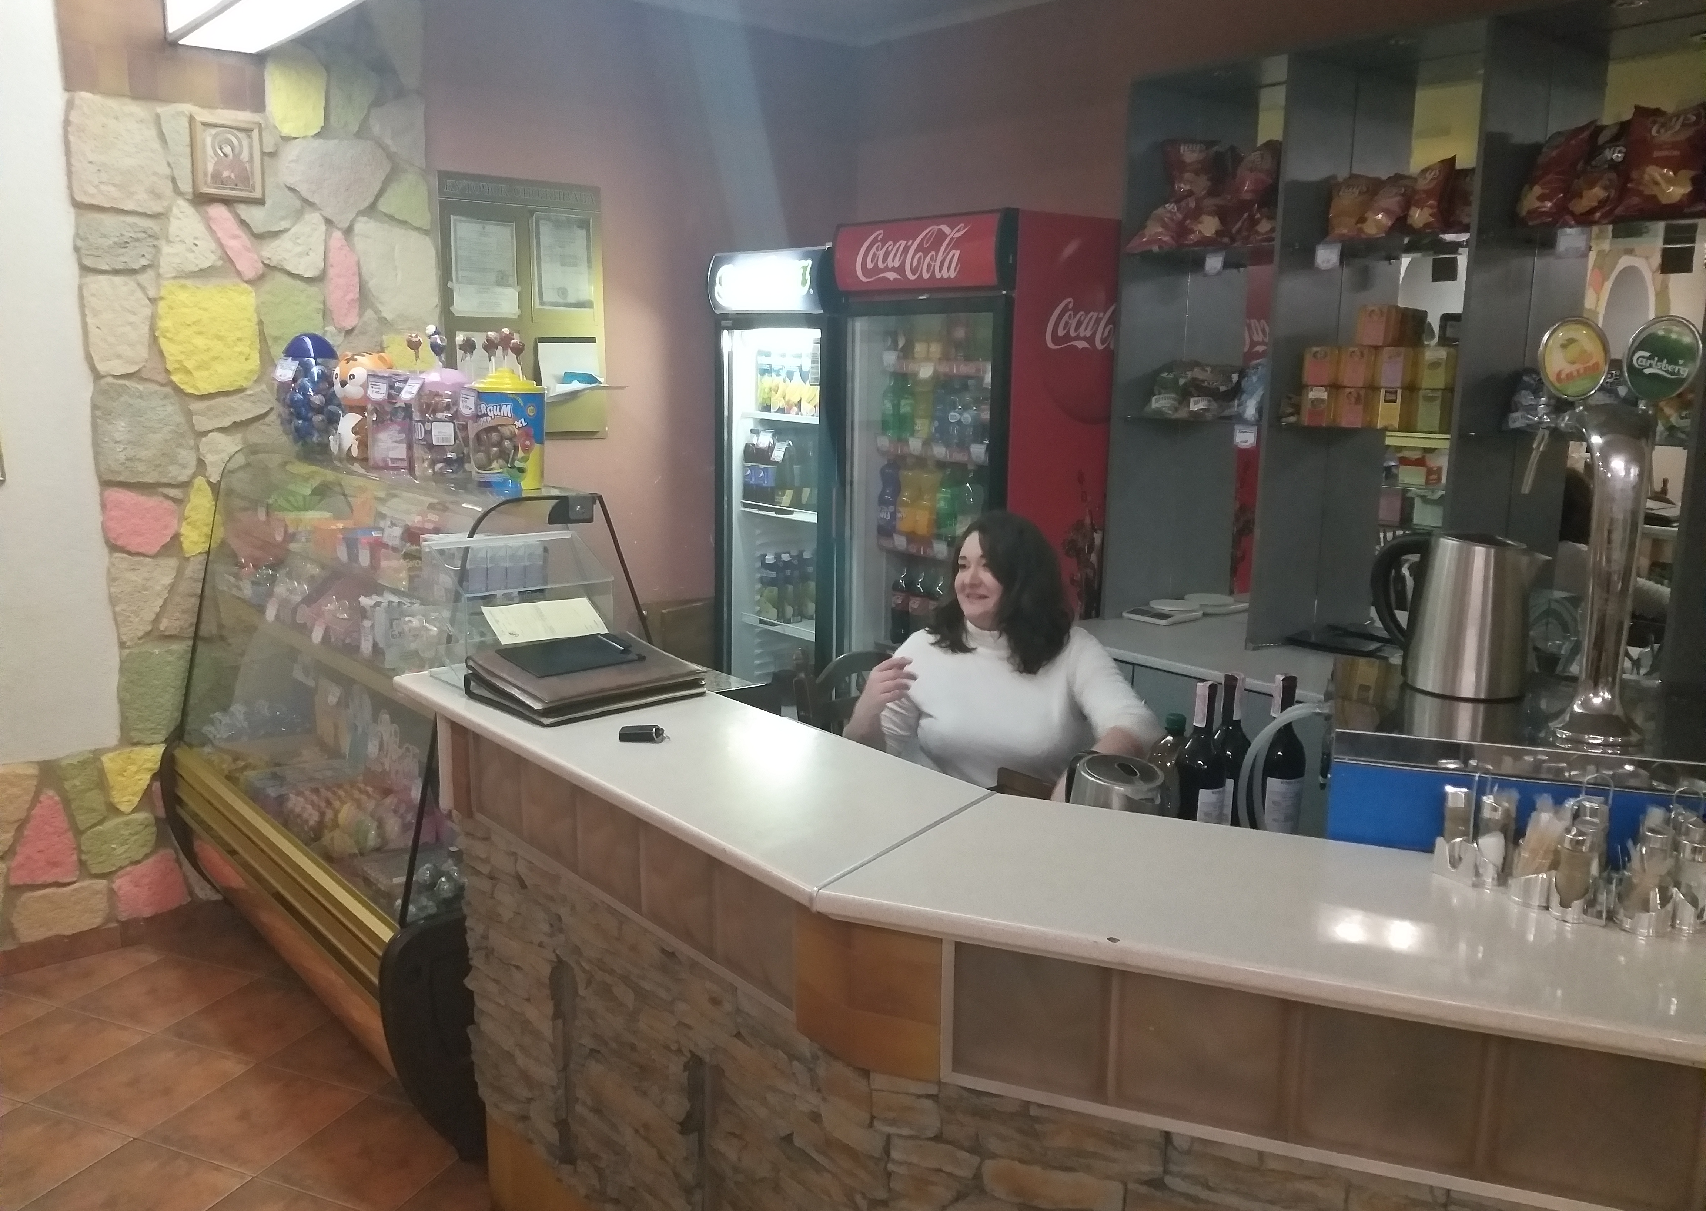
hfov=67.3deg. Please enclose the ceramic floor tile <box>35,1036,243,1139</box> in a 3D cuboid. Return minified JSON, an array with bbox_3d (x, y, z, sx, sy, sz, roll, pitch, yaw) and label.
[{"bbox_3d":[-1.620,1.098,2.938,0.330,0.010,0.330,5,11,21],"label":"ceramic floor tile"}]

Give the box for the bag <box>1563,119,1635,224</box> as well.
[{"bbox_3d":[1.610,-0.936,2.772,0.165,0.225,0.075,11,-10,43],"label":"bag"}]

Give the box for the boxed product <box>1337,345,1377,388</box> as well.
[{"bbox_3d":[1.271,-0.595,3.198,0.075,0.096,0.093,-9,14,-42],"label":"boxed product"}]

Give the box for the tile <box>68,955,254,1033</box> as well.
[{"bbox_3d":[-1.808,1.019,3.368,0.330,0.010,0.330,5,11,21],"label":"tile"}]

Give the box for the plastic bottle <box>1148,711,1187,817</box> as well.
[{"bbox_3d":[0.539,0.313,2.173,0.088,0.265,0.088,5,11,20],"label":"plastic bottle"}]

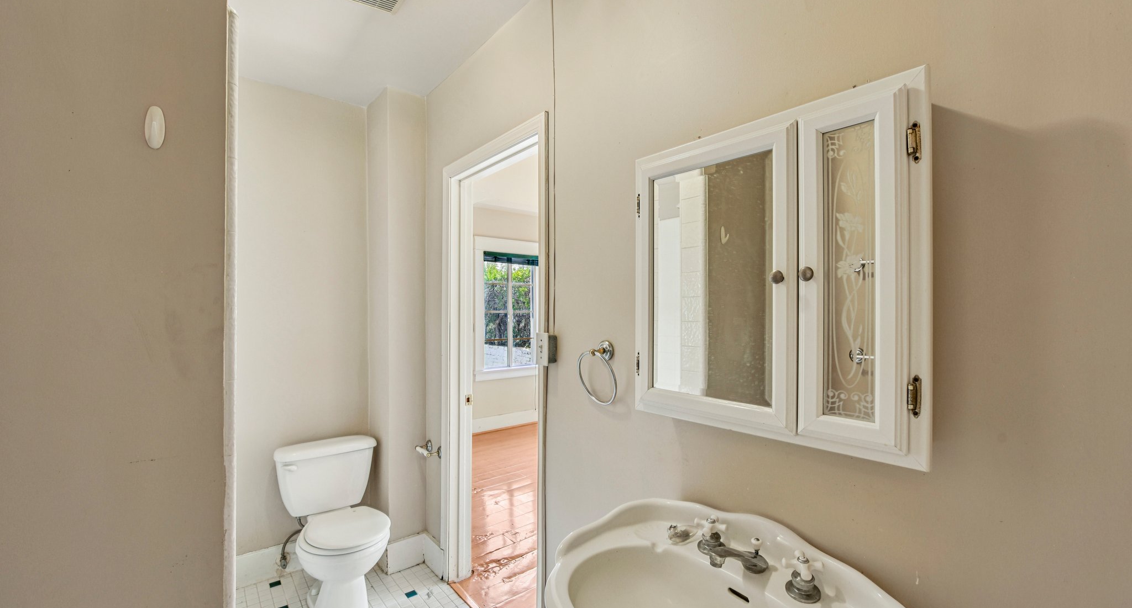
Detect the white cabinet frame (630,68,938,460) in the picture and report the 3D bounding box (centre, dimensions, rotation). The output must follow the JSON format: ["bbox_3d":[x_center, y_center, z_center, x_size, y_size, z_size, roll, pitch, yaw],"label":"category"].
[{"bbox_3d":[0.406,-0.052,0.939,0.130,0.640,0.588,0,0,-41],"label":"white cabinet frame"}]

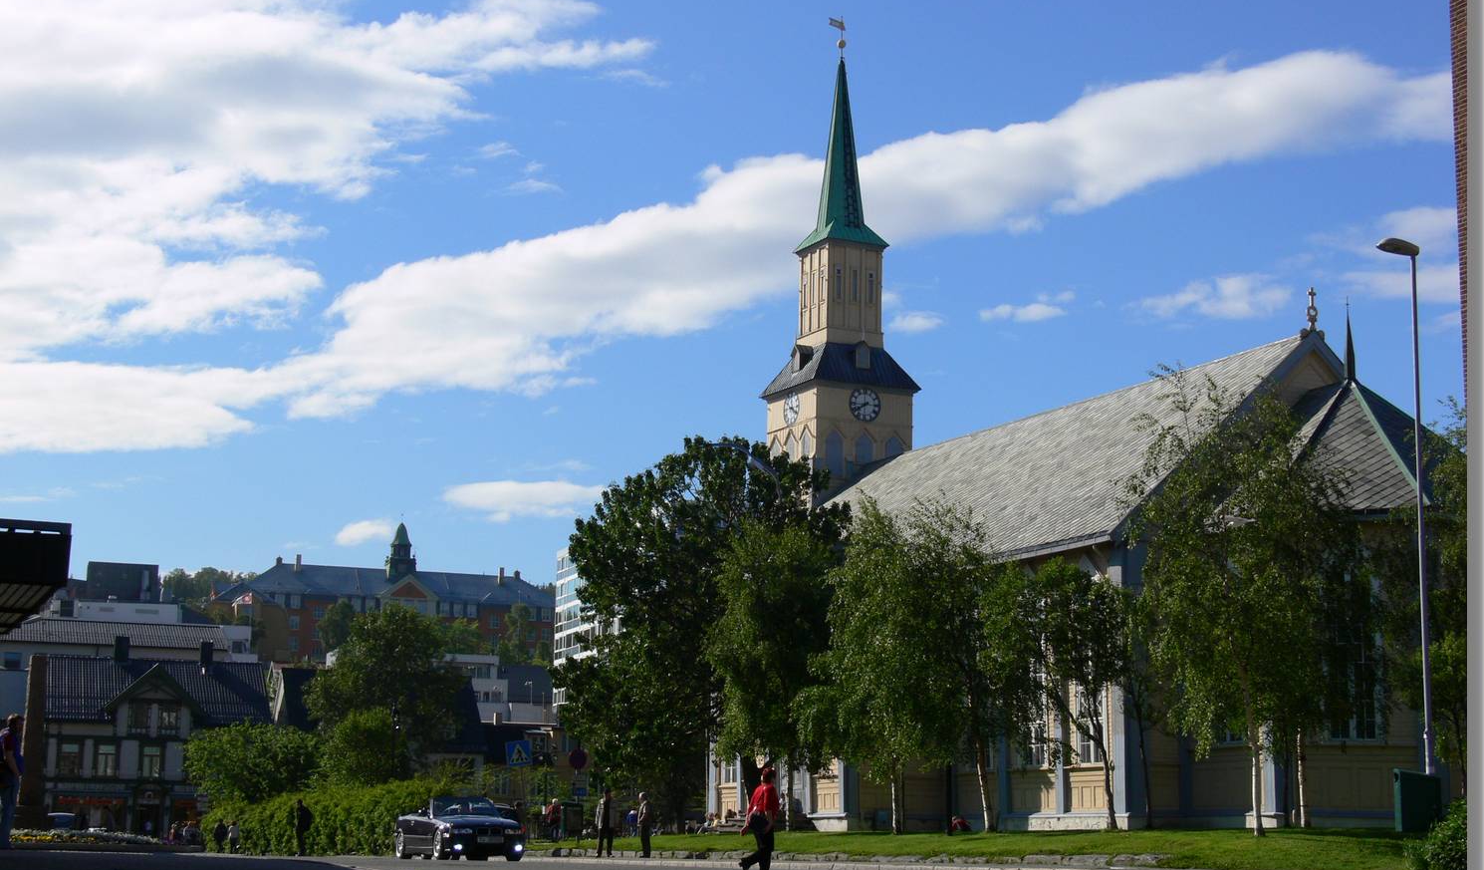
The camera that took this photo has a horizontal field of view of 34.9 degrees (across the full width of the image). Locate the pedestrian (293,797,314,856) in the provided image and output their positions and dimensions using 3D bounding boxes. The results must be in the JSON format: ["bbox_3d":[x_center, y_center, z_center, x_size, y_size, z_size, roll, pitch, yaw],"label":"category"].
[{"bbox_3d":[-13.363,11.976,71.958,0.450,1.730,0.500,5,-11,-23],"label":"pedestrian"}]

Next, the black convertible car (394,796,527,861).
[{"bbox_3d":[-5.751,8.010,48.094,1.710,1.340,4.430,5,-11,-24],"label":"black convertible car"}]

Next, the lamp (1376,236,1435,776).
[{"bbox_3d":[9.980,1.400,35.672,0.800,9.081,0.300,5,-11,-21],"label":"lamp"}]

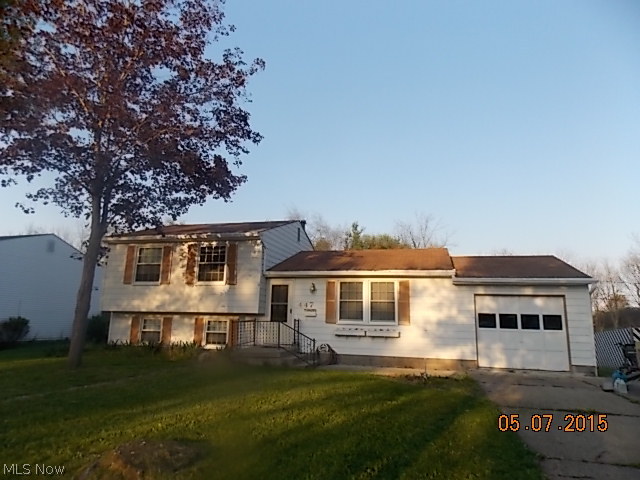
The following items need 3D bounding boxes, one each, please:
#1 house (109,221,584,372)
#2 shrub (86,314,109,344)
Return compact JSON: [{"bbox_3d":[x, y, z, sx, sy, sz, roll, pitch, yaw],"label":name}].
[{"bbox_3d":[0.932,1.786,17.159,15.550,5.500,9.000,-1,-10,13],"label":"house"},{"bbox_3d":[-8.196,3.256,15.737,1.000,1.100,1.000,-1,-10,13],"label":"shrub"}]

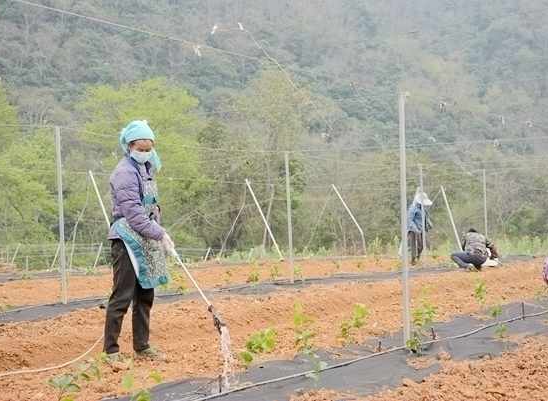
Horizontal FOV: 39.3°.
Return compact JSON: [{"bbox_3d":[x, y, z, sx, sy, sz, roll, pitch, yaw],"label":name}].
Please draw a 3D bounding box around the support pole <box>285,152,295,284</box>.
[{"bbox_3d":[0.220,0.255,10.870,0.050,1.870,0.050,-2,-1,0],"label":"support pole"}]

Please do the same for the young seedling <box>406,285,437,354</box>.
[{"bbox_3d":[1.052,0.856,5.470,0.214,0.485,0.203,-1,-1,11],"label":"young seedling"}]

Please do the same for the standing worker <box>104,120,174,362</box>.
[{"bbox_3d":[-0.898,0.270,5.120,0.400,1.590,0.460,-2,-1,34],"label":"standing worker"}]

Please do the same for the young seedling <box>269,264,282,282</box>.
[{"bbox_3d":[0.022,1.061,11.150,0.203,0.262,0.193,-1,-1,0],"label":"young seedling"}]

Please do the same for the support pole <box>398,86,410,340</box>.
[{"bbox_3d":[0.983,0.141,5.780,0.045,1.899,0.045,-1,-1,10],"label":"support pole"}]

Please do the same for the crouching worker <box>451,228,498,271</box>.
[{"bbox_3d":[3.489,0.853,13.350,0.750,0.760,0.680,-2,-1,-18],"label":"crouching worker"}]

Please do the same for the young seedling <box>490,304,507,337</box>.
[{"bbox_3d":[1.814,0.970,6.200,0.120,0.270,0.120,-2,-1,0],"label":"young seedling"}]

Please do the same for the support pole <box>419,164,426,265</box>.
[{"bbox_3d":[2.696,0.272,13.930,0.050,1.870,0.050,-2,-1,0],"label":"support pole"}]

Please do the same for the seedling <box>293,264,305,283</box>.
[{"bbox_3d":[0.359,1.071,11.250,0.176,0.264,0.167,-1,-1,2],"label":"seedling"}]

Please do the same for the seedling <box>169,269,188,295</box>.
[{"bbox_3d":[-1.133,0.961,9.100,0.240,0.310,0.220,-2,-1,0],"label":"seedling"}]

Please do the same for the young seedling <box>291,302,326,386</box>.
[{"bbox_3d":[0.196,0.816,4.350,0.210,0.480,0.200,-2,-1,0],"label":"young seedling"}]

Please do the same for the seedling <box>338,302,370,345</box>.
[{"bbox_3d":[0.596,0.914,5.680,0.237,0.318,0.225,-1,-1,6],"label":"seedling"}]

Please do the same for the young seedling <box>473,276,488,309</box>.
[{"bbox_3d":[2.099,0.946,7.800,0.170,0.350,0.170,-2,-1,0],"label":"young seedling"}]

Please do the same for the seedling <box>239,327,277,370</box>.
[{"bbox_3d":[-0.104,0.936,4.850,0.250,0.280,0.230,-2,-1,0],"label":"seedling"}]

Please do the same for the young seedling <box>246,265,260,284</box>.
[{"bbox_3d":[-0.289,1.049,10.800,0.197,0.296,0.187,-1,-1,-2],"label":"young seedling"}]

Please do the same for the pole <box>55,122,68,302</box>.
[{"bbox_3d":[-2.266,0.163,8.210,0.045,1.899,0.045,-2,-1,-15],"label":"pole"}]

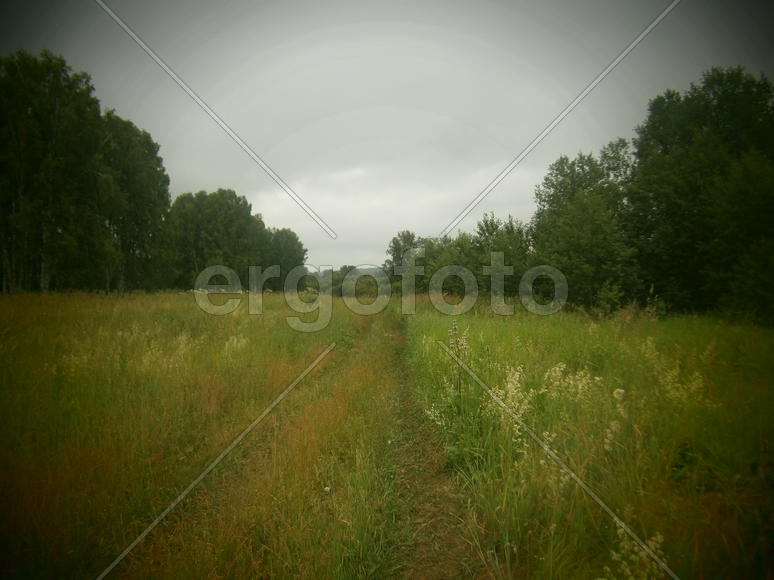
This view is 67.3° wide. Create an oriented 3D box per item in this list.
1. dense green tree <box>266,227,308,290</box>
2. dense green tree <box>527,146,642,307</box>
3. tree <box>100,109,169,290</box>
[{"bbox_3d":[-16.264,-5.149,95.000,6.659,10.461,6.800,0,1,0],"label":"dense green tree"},{"bbox_3d":[9.175,-2.950,27.000,4.867,7.619,4.800,0,1,0],"label":"dense green tree"},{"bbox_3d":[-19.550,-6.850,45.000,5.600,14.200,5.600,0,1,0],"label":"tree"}]

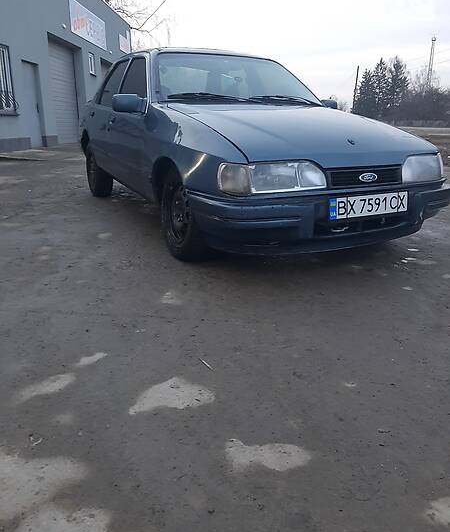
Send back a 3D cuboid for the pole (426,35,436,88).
[{"bbox_3d":[29.315,-26.332,67.203,0.700,11.910,0.700,7,19,21],"label":"pole"}]

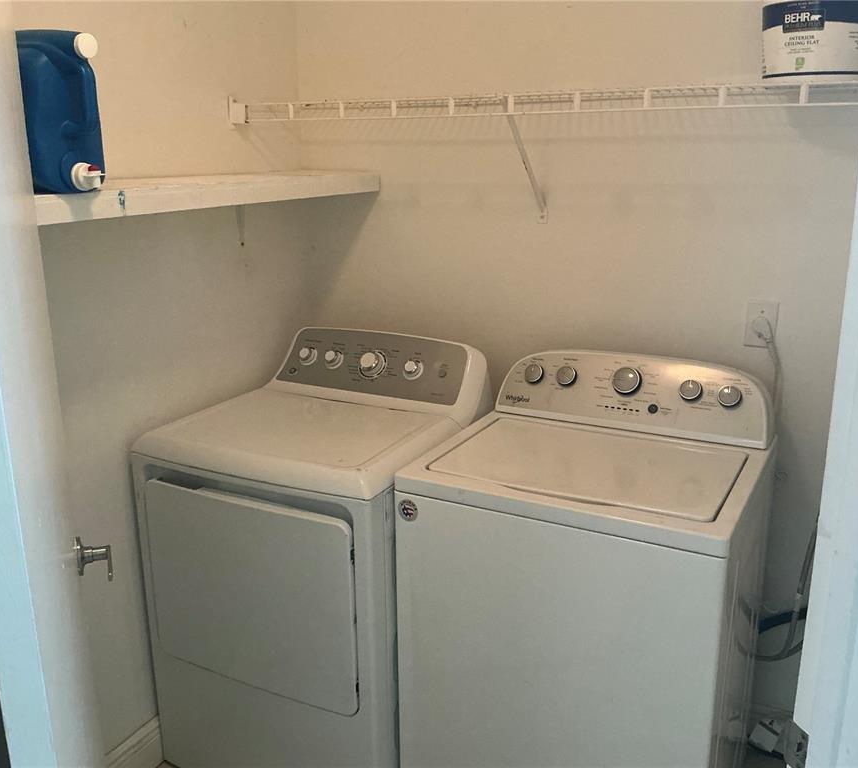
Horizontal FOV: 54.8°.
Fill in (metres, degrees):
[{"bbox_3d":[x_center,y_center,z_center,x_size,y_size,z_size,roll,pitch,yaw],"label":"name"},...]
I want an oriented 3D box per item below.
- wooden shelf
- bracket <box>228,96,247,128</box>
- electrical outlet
[{"bbox_3d":[-0.587,-0.439,1.903,0.273,0.050,1.400,8,18,26],"label":"wooden shelf"},{"bbox_3d":[-0.511,-0.734,2.233,0.050,0.078,0.030,8,18,26],"label":"bracket"},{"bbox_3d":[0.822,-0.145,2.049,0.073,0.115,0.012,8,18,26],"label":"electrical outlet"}]

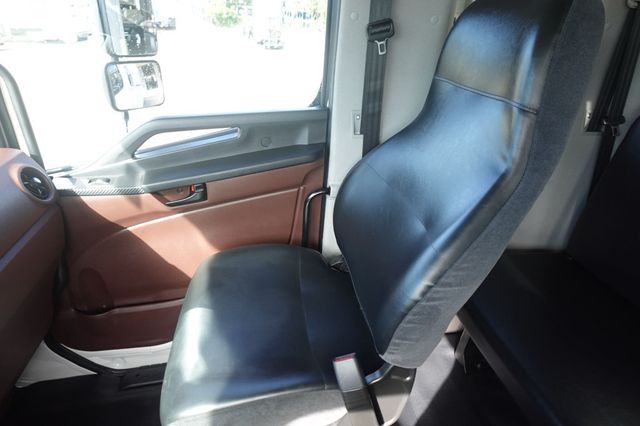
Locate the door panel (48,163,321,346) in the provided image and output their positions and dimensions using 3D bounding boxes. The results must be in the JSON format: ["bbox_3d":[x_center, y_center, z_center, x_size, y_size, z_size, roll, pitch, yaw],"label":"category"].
[{"bbox_3d":[-0.442,0.168,1.215,0.912,0.698,0.110,-4,29,-11],"label":"door panel"}]

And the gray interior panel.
[{"bbox_3d":[-0.371,-0.182,1.041,0.790,0.234,0.120,-4,29,-11],"label":"gray interior panel"}]

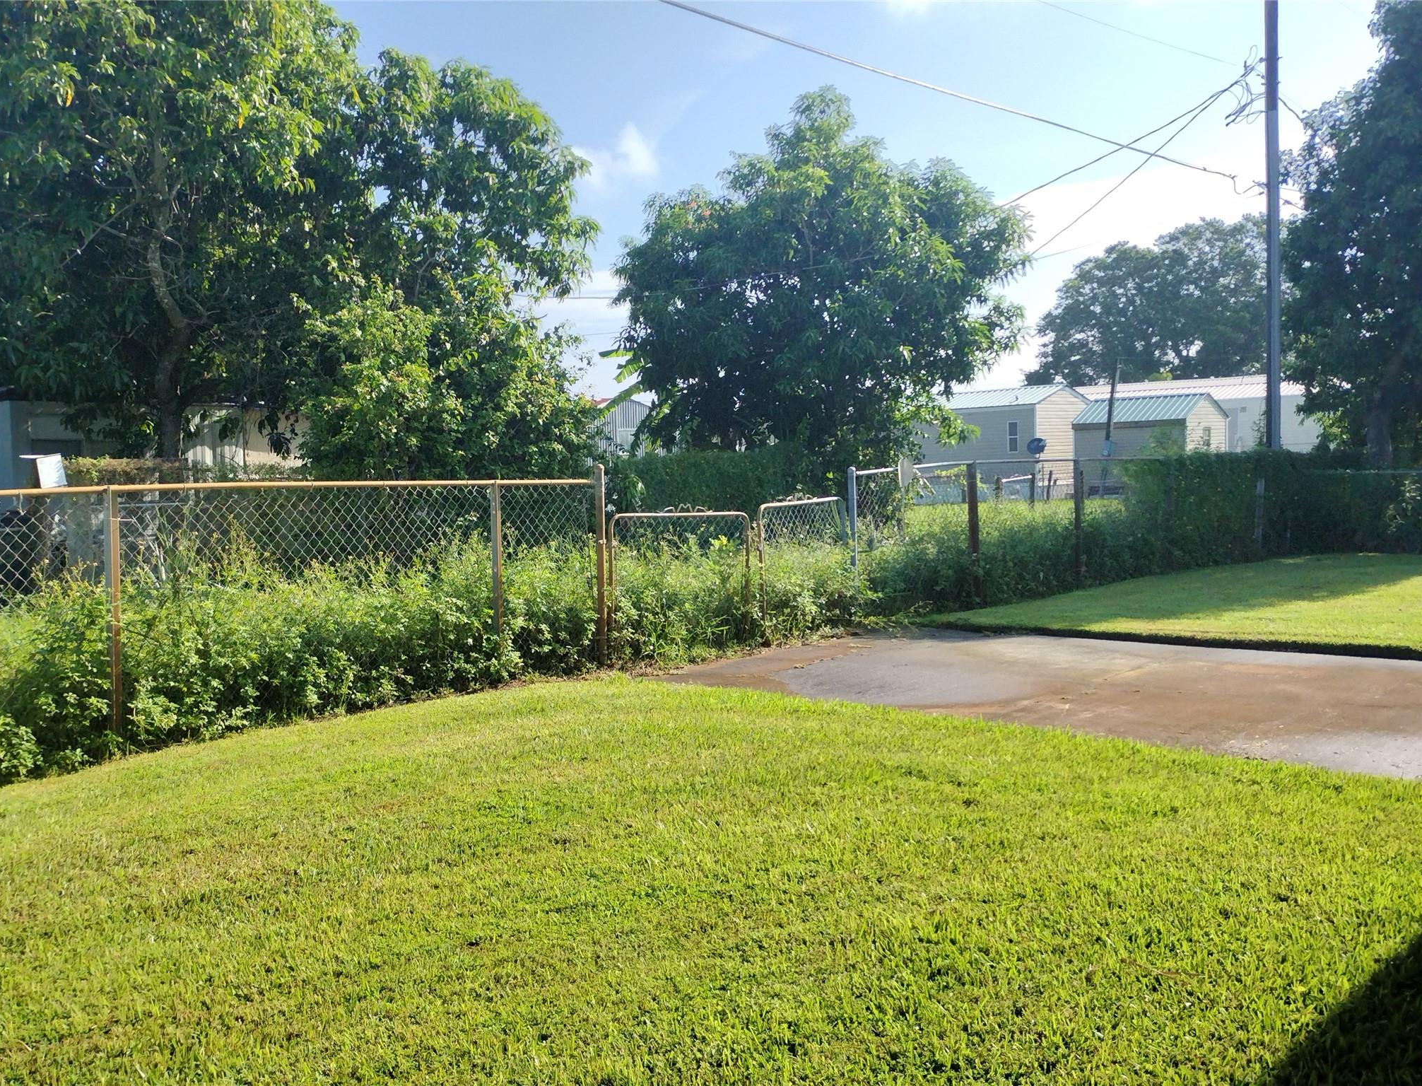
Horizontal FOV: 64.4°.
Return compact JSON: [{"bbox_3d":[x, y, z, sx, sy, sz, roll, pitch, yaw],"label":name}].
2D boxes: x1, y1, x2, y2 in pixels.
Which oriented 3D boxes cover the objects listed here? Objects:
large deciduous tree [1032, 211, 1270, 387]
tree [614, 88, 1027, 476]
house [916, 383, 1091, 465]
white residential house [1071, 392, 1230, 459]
[{"bbox_3d":[23.062,-9.997,57.490,14.200,13.800,13.000,-1,4,0],"label":"large deciduous tree"},{"bbox_3d":[1.626,-3.288,16.819,6.300,6.850,6.000,-1,4,0],"label":"tree"},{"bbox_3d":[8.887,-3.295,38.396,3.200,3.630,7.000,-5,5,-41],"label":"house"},{"bbox_3d":[14.002,-3.032,36.035,2.600,3.200,3.820,-4,5,-39],"label":"white residential house"}]

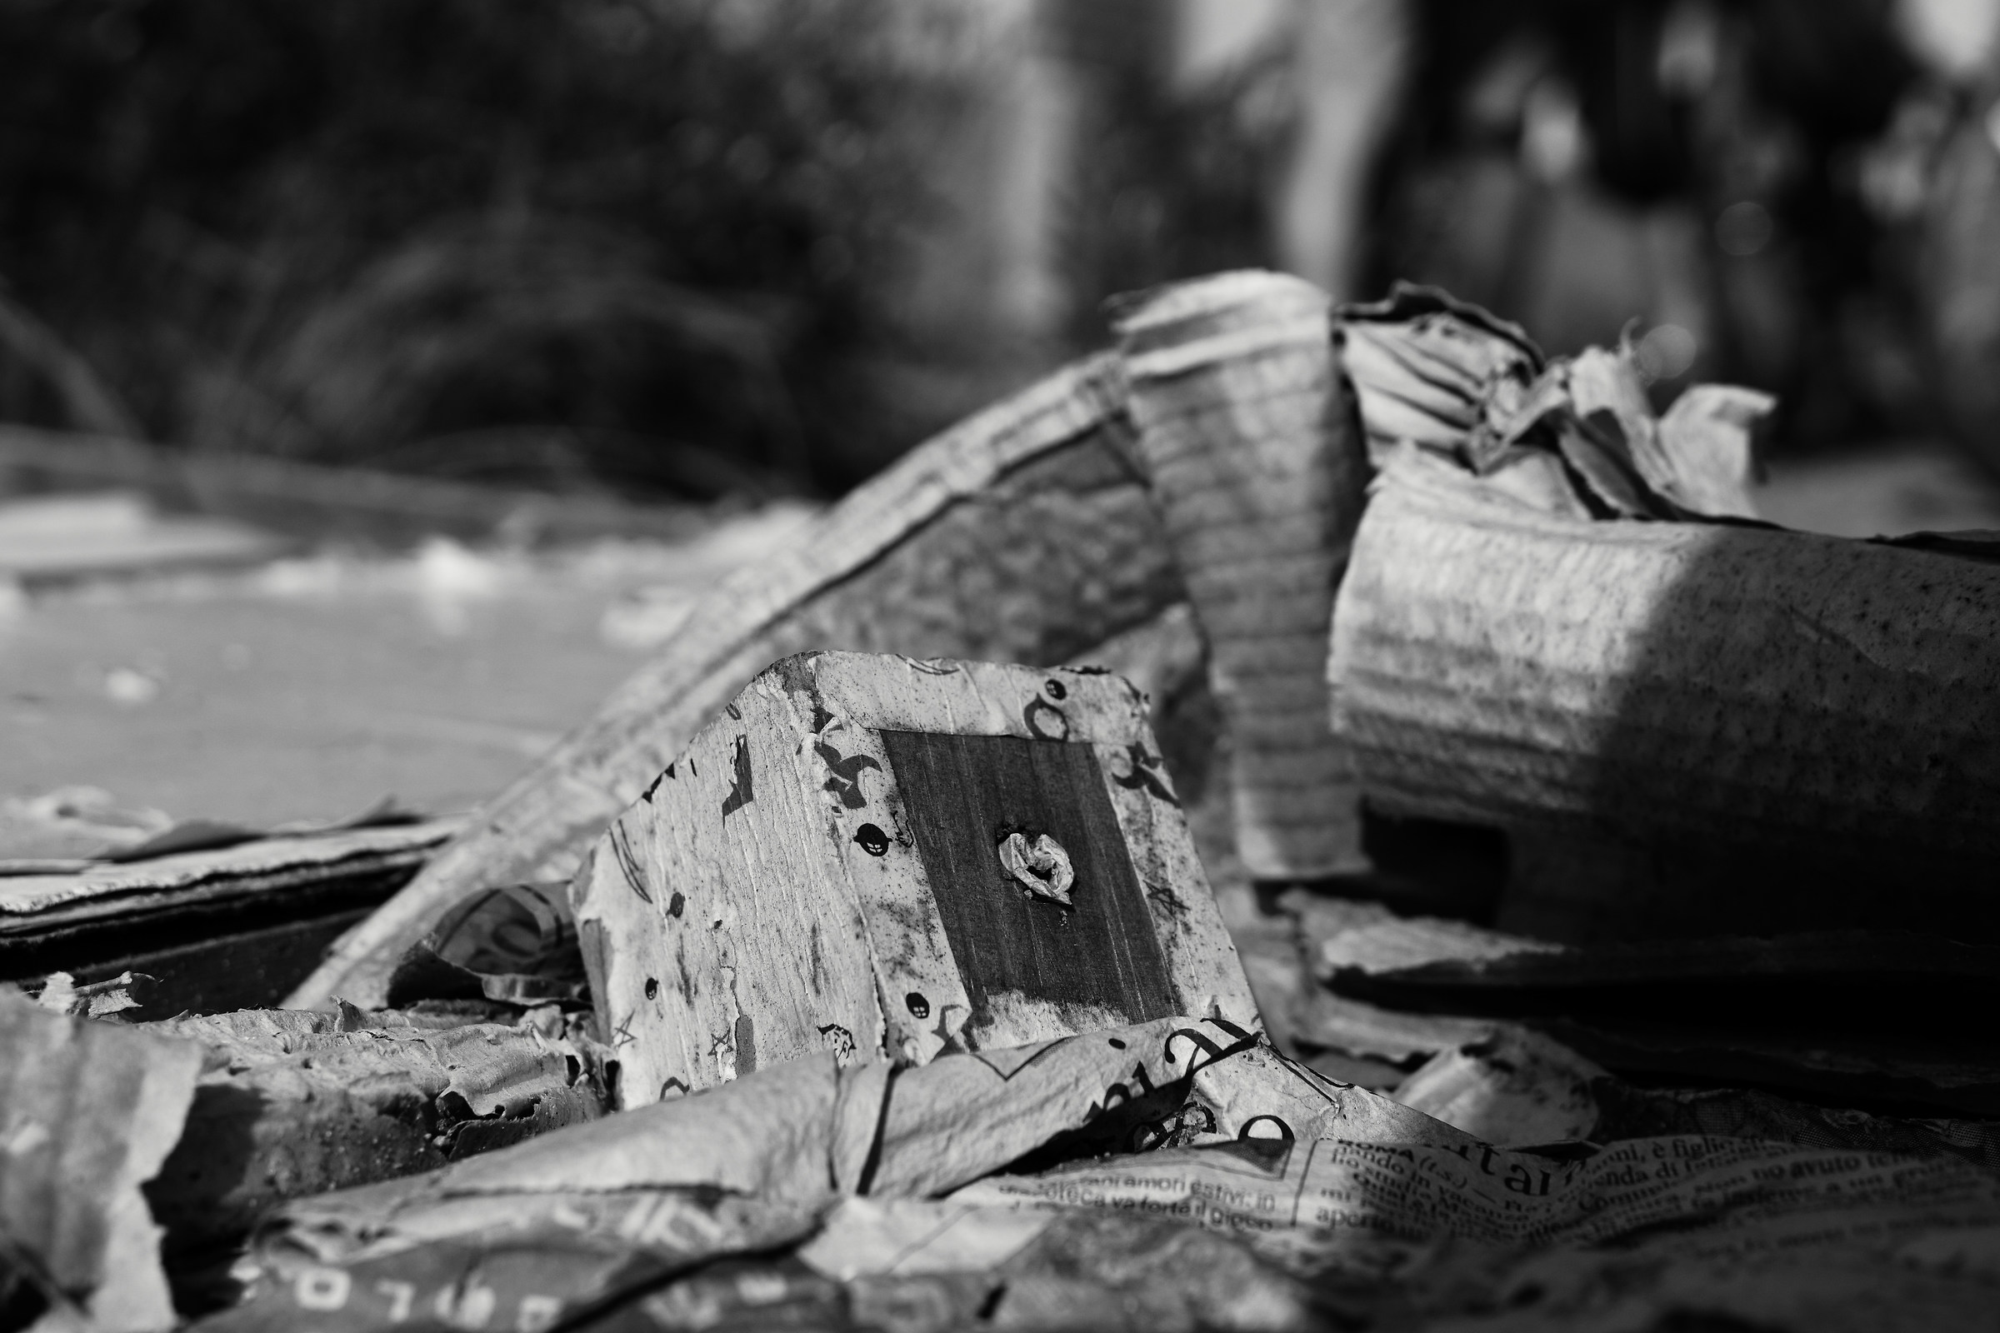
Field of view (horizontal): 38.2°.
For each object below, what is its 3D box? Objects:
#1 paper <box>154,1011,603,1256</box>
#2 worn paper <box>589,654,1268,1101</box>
[{"bbox_3d":[-0.092,0.066,0.423,0.069,0.027,0.050,0,5,0],"label":"paper"},{"bbox_3d":[-0.014,0.049,0.464,0.068,0.072,0.073,4,-30,-37],"label":"worn paper"}]

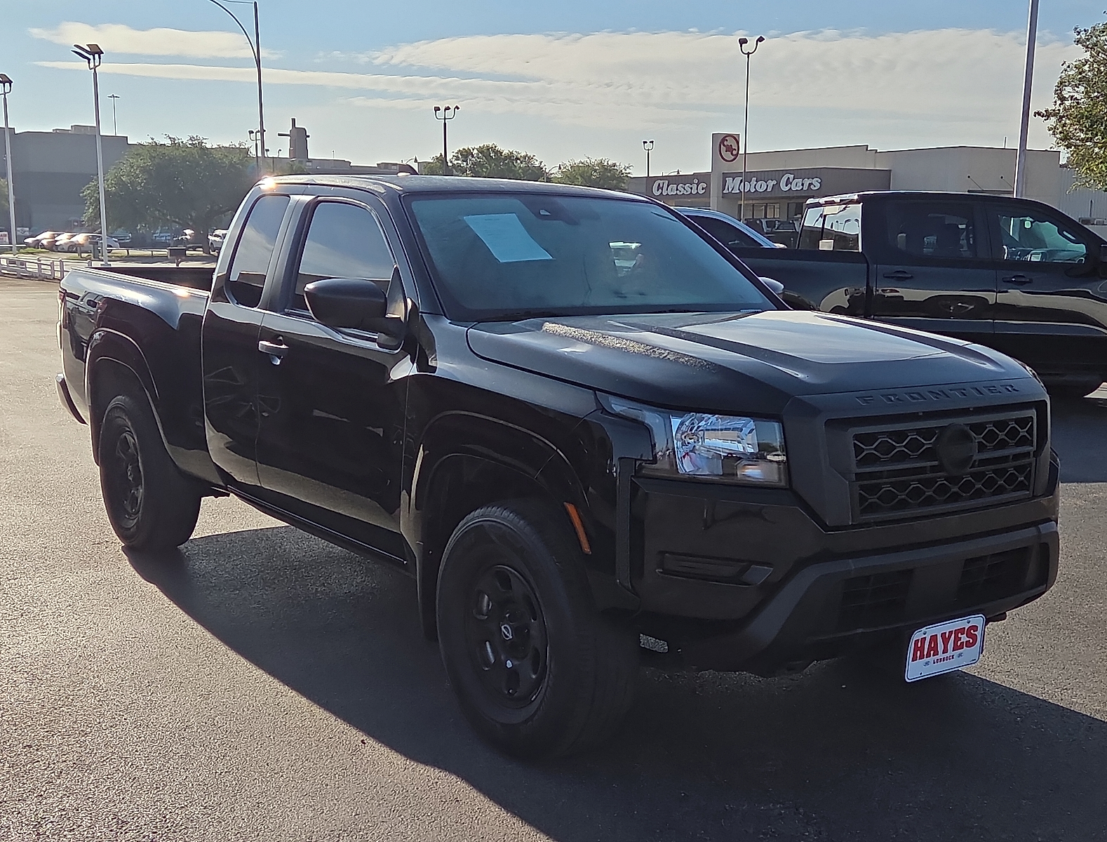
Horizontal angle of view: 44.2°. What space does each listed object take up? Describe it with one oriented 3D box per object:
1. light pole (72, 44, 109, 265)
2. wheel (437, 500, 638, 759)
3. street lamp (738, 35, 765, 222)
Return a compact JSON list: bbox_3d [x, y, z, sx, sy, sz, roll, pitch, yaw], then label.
[{"bbox_3d":[-18.546,-10.780,55.369,1.350,8.850,1.300,-1,8,-11],"label":"light pole"},{"bbox_3d":[-0.058,0.625,4.112,0.265,0.770,0.770,-5,10,-36],"label":"wheel"},{"bbox_3d":[7.079,-9.643,49.910,0.950,8.645,0.450,2,8,8],"label":"street lamp"}]

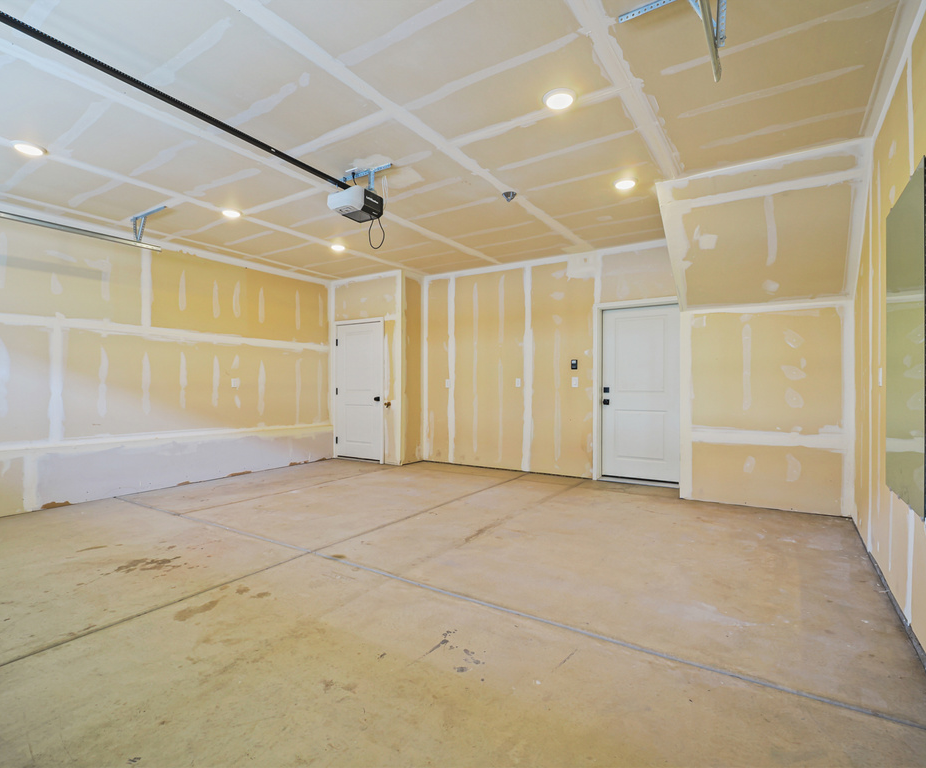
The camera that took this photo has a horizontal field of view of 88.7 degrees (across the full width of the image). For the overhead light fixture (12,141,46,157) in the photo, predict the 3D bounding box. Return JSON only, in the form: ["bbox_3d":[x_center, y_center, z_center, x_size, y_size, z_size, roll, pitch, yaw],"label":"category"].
[{"bbox_3d":[-2.955,-1.605,3.221,0.178,0.024,0.178,0,0,34],"label":"overhead light fixture"}]

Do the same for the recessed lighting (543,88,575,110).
[{"bbox_3d":[0.551,-1.625,2.703,0.178,0.024,0.178,0,0,0],"label":"recessed lighting"}]

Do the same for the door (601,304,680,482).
[{"bbox_3d":[2.083,0.111,5.524,0.880,2.020,0.050,0,0,34],"label":"door"}]

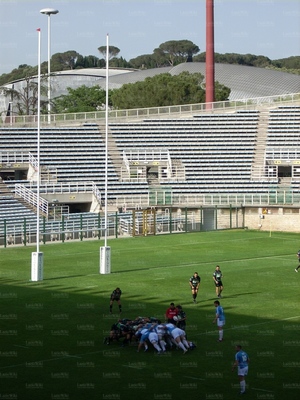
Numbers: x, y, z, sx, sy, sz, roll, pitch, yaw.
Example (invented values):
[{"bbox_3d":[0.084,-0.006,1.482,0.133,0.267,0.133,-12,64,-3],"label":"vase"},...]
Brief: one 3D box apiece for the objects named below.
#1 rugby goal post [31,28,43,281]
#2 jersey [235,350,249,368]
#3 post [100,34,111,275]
[{"bbox_3d":[-6.959,-2.805,81.400,0.480,15.600,0.500,3,4,45],"label":"rugby goal post"},{"bbox_3d":[3.297,5.711,46.700,0.530,0.680,0.330,-1,3,-34],"label":"jersey"},{"bbox_3d":[-2.850,-3.008,85.400,0.480,15.600,0.500,3,4,45],"label":"post"}]

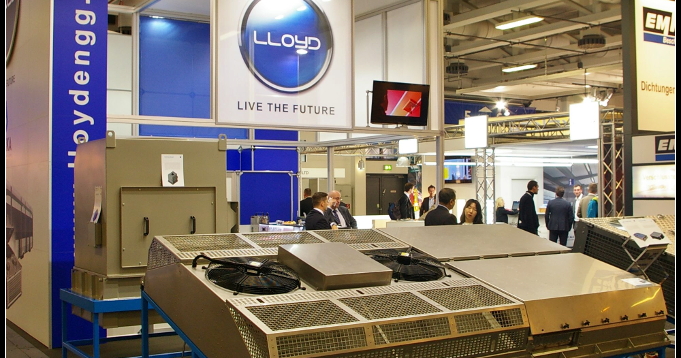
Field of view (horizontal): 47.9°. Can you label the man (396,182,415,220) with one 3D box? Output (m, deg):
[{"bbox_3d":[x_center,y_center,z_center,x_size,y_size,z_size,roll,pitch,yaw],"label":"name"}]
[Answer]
[{"bbox_3d":[1.404,0.966,16.471,0.340,1.770,0.500,0,-2,-3],"label":"man"}]

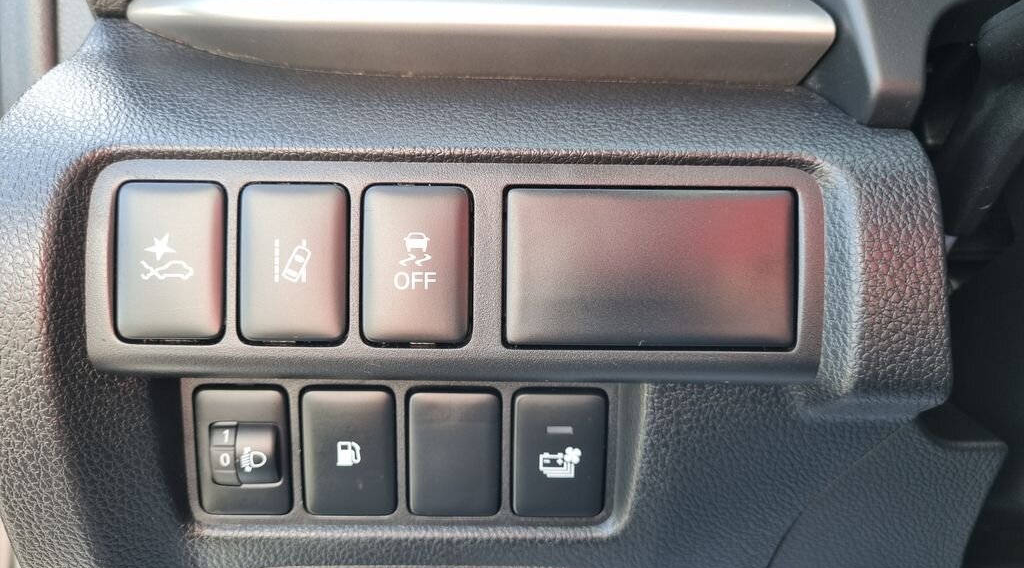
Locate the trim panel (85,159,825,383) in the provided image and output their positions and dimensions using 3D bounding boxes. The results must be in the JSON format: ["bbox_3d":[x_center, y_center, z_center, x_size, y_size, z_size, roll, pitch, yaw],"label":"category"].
[{"bbox_3d":[-0.013,-0.003,0.182,0.164,0.050,0.024,1,-1,0],"label":"trim panel"}]

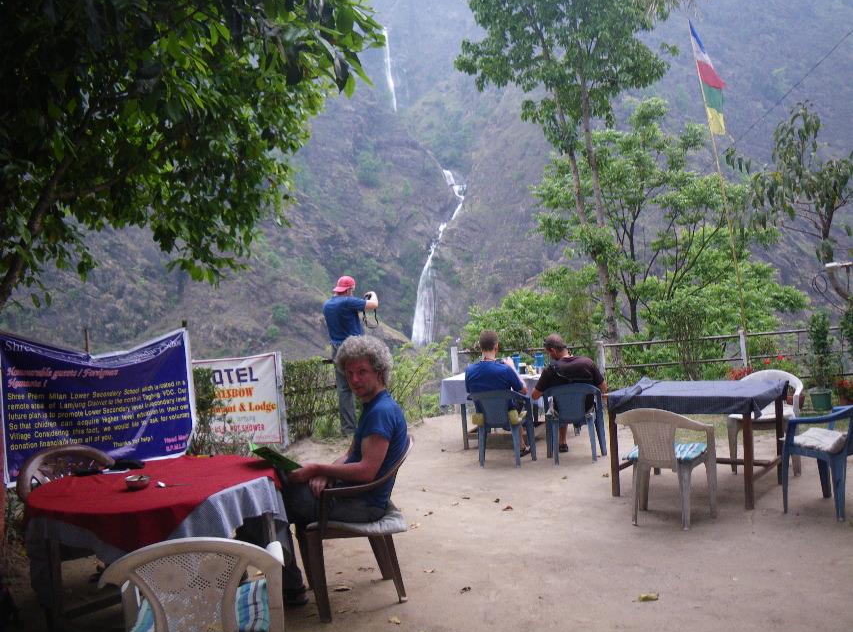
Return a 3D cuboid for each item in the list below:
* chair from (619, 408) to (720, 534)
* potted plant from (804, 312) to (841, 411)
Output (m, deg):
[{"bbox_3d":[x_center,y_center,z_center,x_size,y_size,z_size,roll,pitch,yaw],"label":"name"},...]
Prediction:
[{"bbox_3d":[1.683,1.044,4.888,0.570,0.812,0.550,-5,-3,35],"label":"chair"},{"bbox_3d":[5.266,0.593,9.200,0.460,1.310,0.460,-5,-3,30],"label":"potted plant"}]

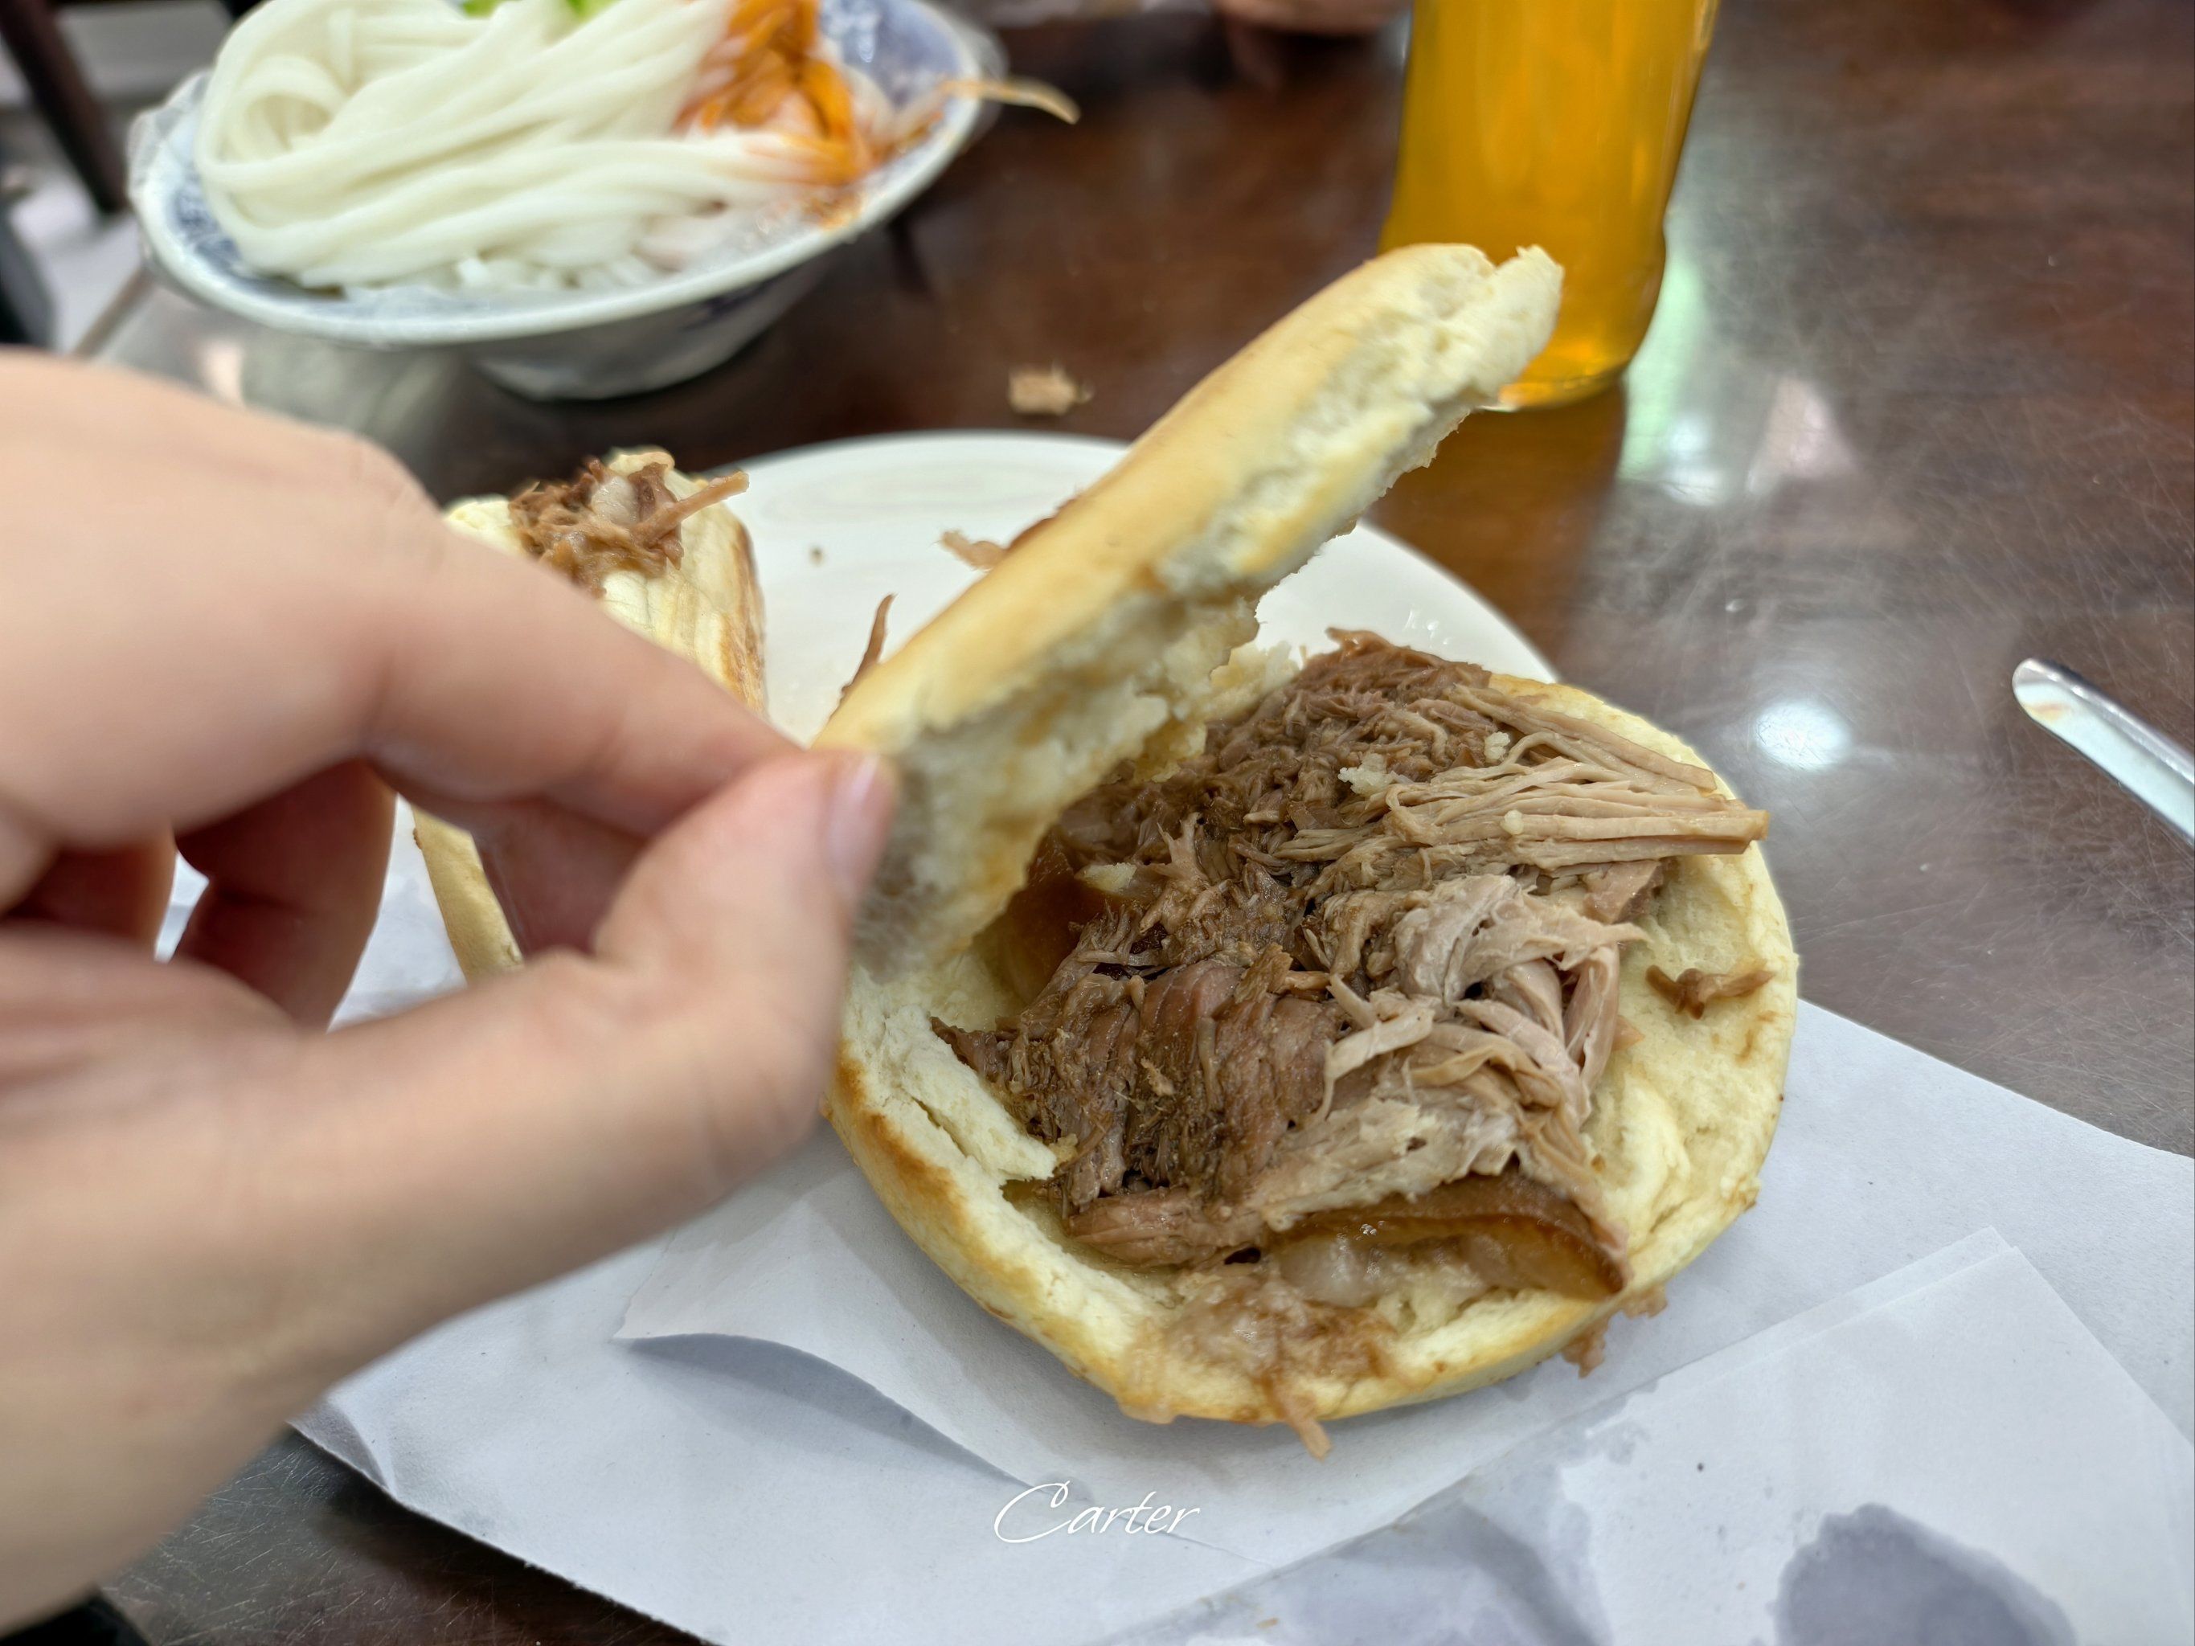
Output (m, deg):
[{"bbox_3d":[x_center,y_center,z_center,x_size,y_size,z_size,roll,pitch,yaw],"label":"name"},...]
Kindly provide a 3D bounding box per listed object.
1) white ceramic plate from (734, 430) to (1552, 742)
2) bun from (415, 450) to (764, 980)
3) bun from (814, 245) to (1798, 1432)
[{"bbox_3d":[-0.023,0.005,0.210,0.194,0.020,0.194,0,48,0],"label":"white ceramic plate"},{"bbox_3d":[-0.067,-0.017,0.202,0.048,0.050,0.086,-20,50,-16],"label":"bun"},{"bbox_3d":[0.022,0.001,0.163,0.113,0.081,0.117,0,48,0],"label":"bun"}]

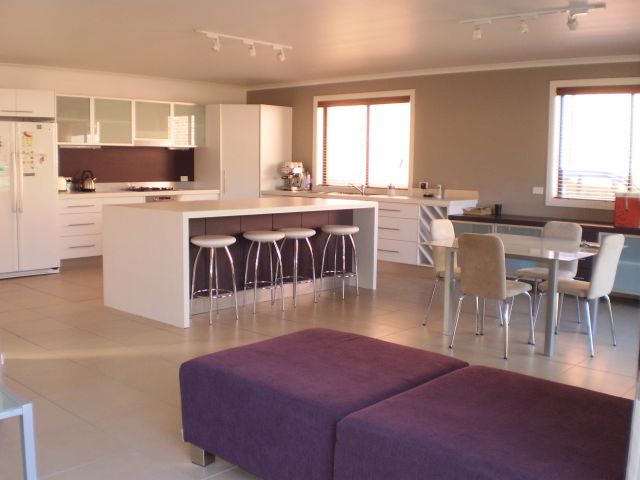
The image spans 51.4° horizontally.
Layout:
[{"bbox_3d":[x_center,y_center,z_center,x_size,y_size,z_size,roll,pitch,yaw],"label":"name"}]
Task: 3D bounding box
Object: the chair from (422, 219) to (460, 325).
[{"bbox_3d":[1.202,0.285,5.612,0.536,0.880,0.468,7,9,40],"label":"chair"}]

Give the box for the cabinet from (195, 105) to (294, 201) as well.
[{"bbox_3d":[-1.105,-0.875,9.724,0.959,2.091,0.949,7,9,42],"label":"cabinet"}]

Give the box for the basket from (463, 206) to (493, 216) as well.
[{"bbox_3d":[1.804,-0.319,7.484,0.347,0.102,0.265,7,9,42],"label":"basket"}]

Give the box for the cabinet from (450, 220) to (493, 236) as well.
[{"bbox_3d":[1.806,0.094,7.468,0.571,0.612,0.490,7,9,42],"label":"cabinet"}]

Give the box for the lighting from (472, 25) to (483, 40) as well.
[{"bbox_3d":[1.234,-1.628,5.215,0.076,0.133,0.087,7,9,42],"label":"lighting"}]

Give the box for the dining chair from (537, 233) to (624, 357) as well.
[{"bbox_3d":[1.928,0.373,5.005,0.541,0.852,0.510,7,9,42],"label":"dining chair"}]

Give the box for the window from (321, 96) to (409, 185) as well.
[{"bbox_3d":[0.550,-1.286,8.833,1.612,1.193,0.102,7,9,42],"label":"window"}]

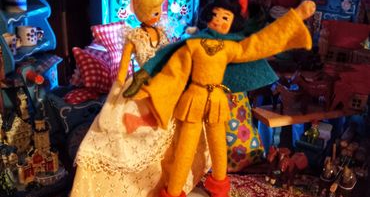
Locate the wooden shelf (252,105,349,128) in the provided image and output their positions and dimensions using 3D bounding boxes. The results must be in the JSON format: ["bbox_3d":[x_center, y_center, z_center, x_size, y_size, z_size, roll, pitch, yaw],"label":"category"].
[{"bbox_3d":[0.153,0.018,0.513,0.124,0.009,0.054,-5,19,-19],"label":"wooden shelf"}]

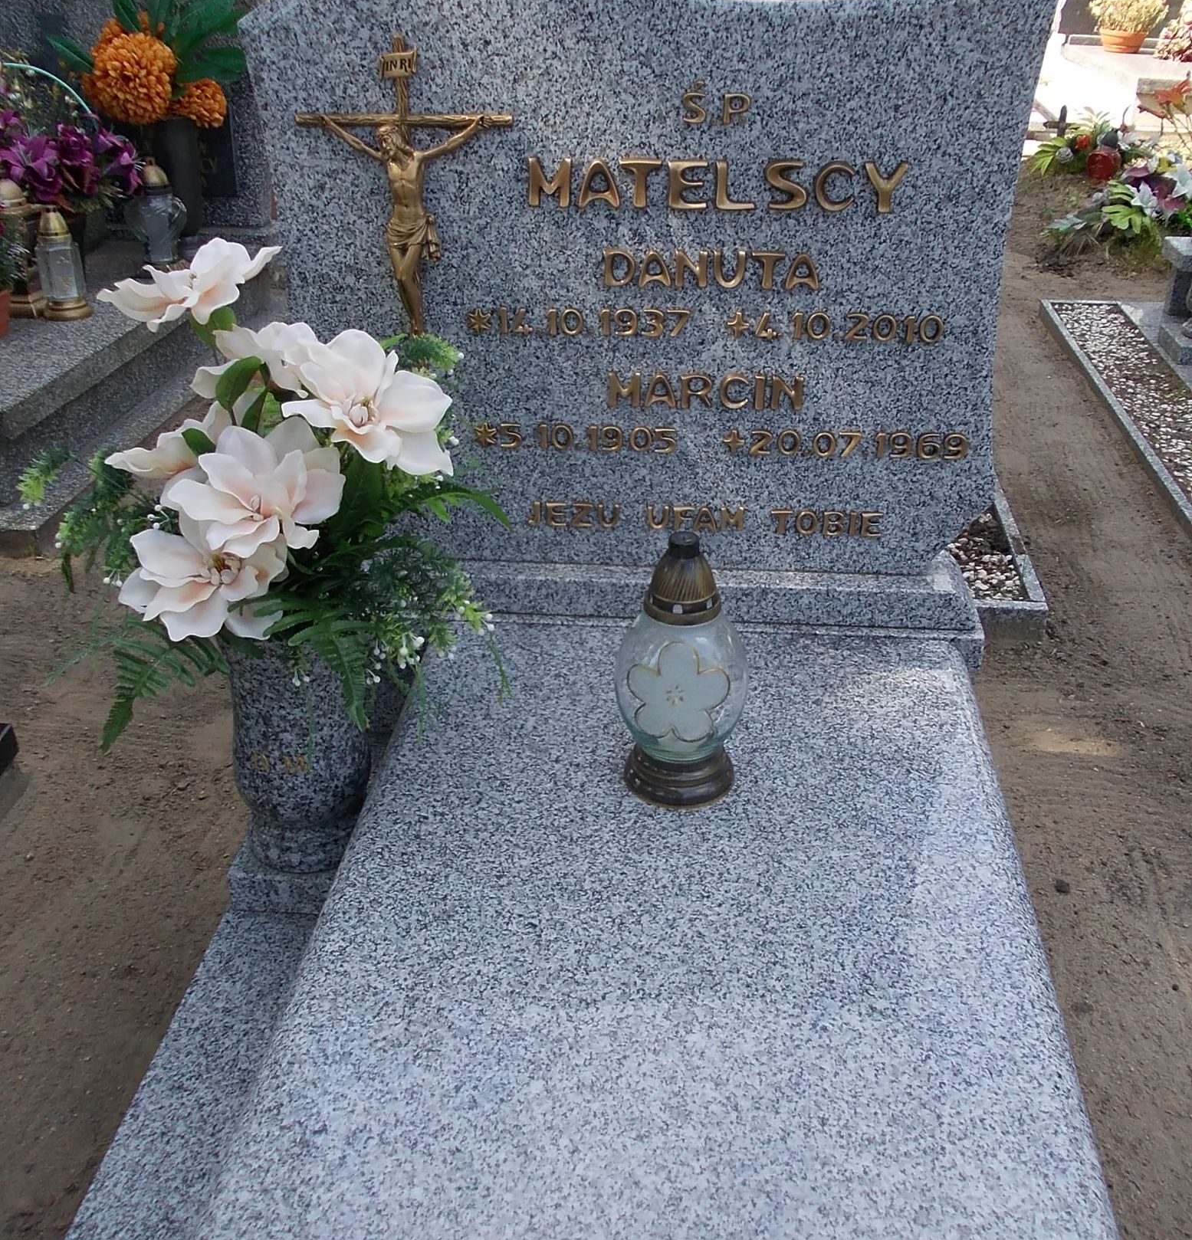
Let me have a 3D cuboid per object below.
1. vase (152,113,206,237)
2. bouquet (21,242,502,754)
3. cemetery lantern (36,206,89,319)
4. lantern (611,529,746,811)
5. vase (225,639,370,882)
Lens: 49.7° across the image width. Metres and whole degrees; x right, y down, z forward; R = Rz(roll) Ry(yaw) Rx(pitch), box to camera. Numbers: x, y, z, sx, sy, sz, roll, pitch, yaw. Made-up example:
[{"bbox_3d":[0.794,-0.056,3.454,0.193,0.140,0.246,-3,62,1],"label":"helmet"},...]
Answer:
[{"bbox_3d":[-1.288,-1.364,3.971,0.148,0.325,0.148,2,31,5],"label":"vase"},{"bbox_3d":[-0.321,-0.091,1.204,0.460,0.500,0.400,2,31,5],"label":"bouquet"},{"bbox_3d":[-1.381,-0.917,3.296,0.133,0.248,0.133,2,31,5],"label":"cemetery lantern"},{"bbox_3d":[0.090,0.051,1.316,0.135,0.302,0.135,2,31,5],"label":"lantern"},{"bbox_3d":[-0.322,0.148,1.386,0.152,0.287,0.152,2,31,5],"label":"vase"}]

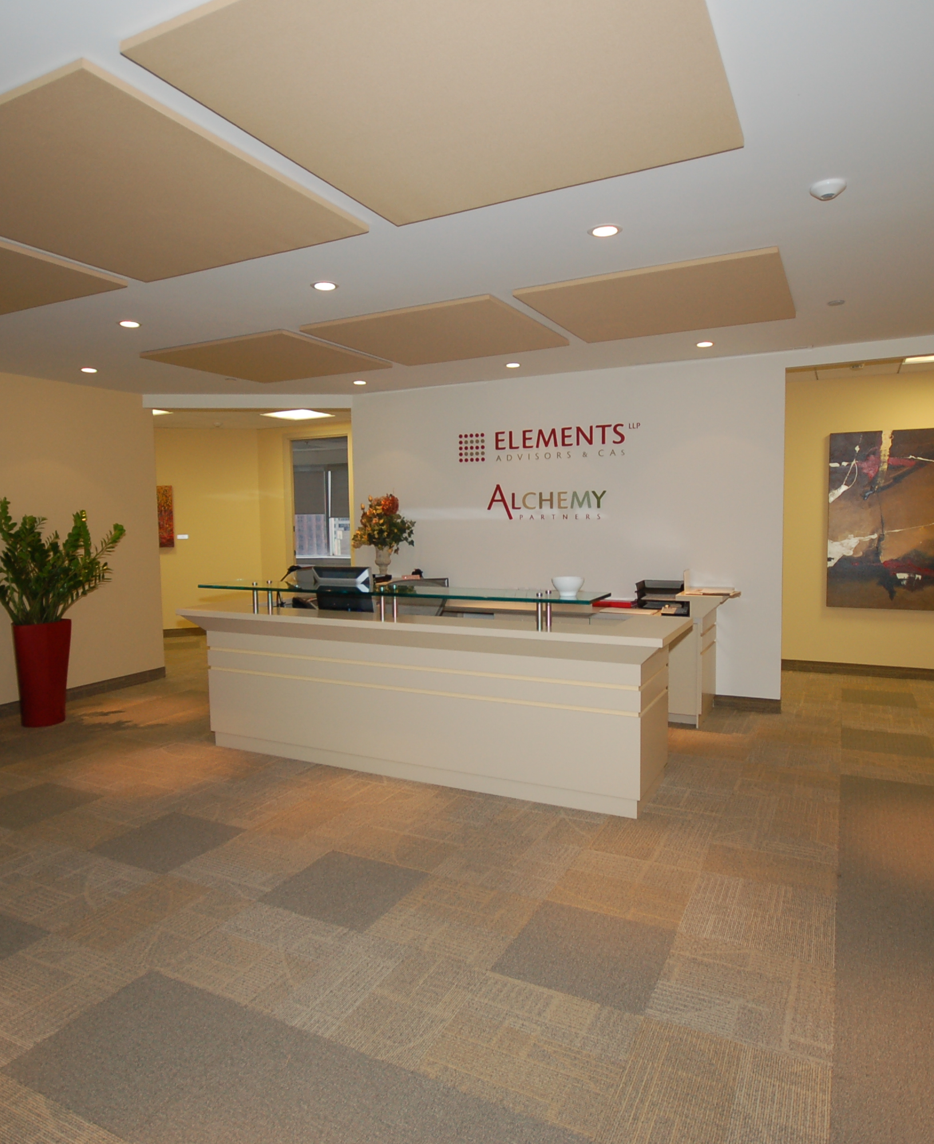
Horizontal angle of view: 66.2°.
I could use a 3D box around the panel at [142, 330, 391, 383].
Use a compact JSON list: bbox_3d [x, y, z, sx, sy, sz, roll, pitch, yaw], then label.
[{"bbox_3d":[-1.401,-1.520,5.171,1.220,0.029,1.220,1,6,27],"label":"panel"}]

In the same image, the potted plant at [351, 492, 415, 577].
[{"bbox_3d":[-0.724,-0.320,6.199,0.520,0.740,0.480,-1,4,0],"label":"potted plant"}]

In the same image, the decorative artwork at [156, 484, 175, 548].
[{"bbox_3d":[-3.831,-0.672,8.799,0.420,0.762,0.040,-2,5,-9],"label":"decorative artwork"}]

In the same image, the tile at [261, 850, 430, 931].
[{"bbox_3d":[-0.490,1.298,2.939,0.500,0.008,0.500,1,6,27],"label":"tile"}]

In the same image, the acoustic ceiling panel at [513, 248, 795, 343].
[{"bbox_3d":[1.062,-1.447,3.864,1.220,0.035,1.200,1,5,28],"label":"acoustic ceiling panel"}]

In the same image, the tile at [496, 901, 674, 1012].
[{"bbox_3d":[0.424,1.318,2.489,0.500,0.008,0.500,1,6,27],"label":"tile"}]

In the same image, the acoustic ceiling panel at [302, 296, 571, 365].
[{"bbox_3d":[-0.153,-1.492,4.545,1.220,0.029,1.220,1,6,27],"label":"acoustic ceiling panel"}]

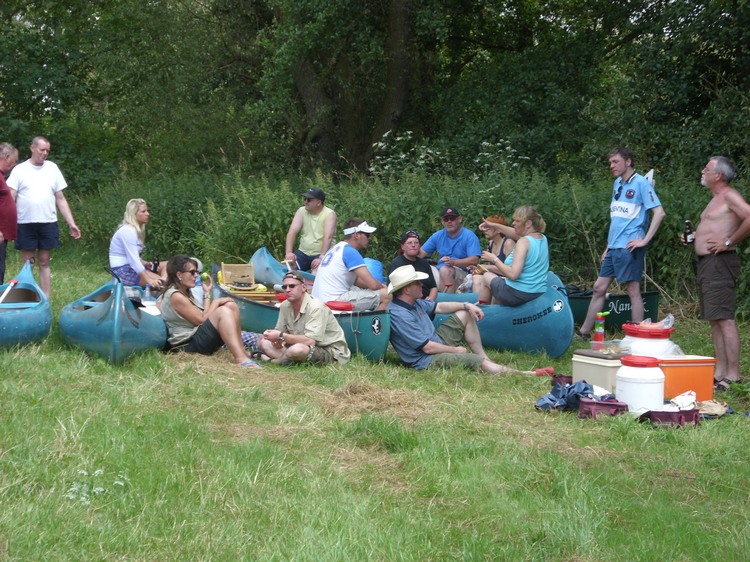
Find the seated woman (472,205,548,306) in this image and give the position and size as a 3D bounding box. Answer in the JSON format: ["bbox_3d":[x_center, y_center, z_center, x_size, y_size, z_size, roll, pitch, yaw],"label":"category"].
[{"bbox_3d":[1.185,-0.021,18.300,0.740,1.220,0.520,2,5,19],"label":"seated woman"}]

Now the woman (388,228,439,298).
[{"bbox_3d":[0.335,0.031,18.700,0.530,0.960,0.750,-2,6,-23],"label":"woman"}]

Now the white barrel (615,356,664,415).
[{"bbox_3d":[1.851,0.731,14.800,0.340,0.375,0.340,1,6,7],"label":"white barrel"}]

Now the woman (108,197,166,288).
[{"bbox_3d":[-2.263,-0.159,20.400,0.680,1.180,0.500,1,5,6],"label":"woman"}]

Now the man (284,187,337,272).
[{"bbox_3d":[-0.646,-0.291,21.600,0.560,1.220,0.750,0,5,6],"label":"man"}]

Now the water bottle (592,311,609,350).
[{"bbox_3d":[1.632,0.363,15.400,0.100,0.275,0.080,0,5,0],"label":"water bottle"}]

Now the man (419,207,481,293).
[{"bbox_3d":[0.682,-0.123,19.300,0.620,1.150,0.800,1,6,7],"label":"man"}]

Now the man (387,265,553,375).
[{"bbox_3d":[0.759,0.306,17.050,1.300,0.860,0.620,1,5,12],"label":"man"}]

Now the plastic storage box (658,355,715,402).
[{"bbox_3d":[2.220,0.715,15.400,0.450,0.330,0.290,-2,6,-17],"label":"plastic storage box"}]

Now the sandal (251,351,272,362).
[{"bbox_3d":[-0.937,0.626,17.600,0.260,0.095,0.100,3,7,30],"label":"sandal"}]

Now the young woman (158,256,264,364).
[{"bbox_3d":[-1.356,0.245,17.600,0.880,0.870,0.460,3,7,31],"label":"young woman"}]

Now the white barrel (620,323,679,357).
[{"bbox_3d":[2.017,0.586,15.650,0.430,0.530,0.430,0,5,0],"label":"white barrel"}]

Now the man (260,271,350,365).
[{"bbox_3d":[-0.573,0.298,17.500,0.640,0.790,0.700,4,6,38],"label":"man"}]

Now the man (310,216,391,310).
[{"bbox_3d":[-0.204,0.021,18.400,0.750,1.120,0.520,-4,6,-37],"label":"man"}]

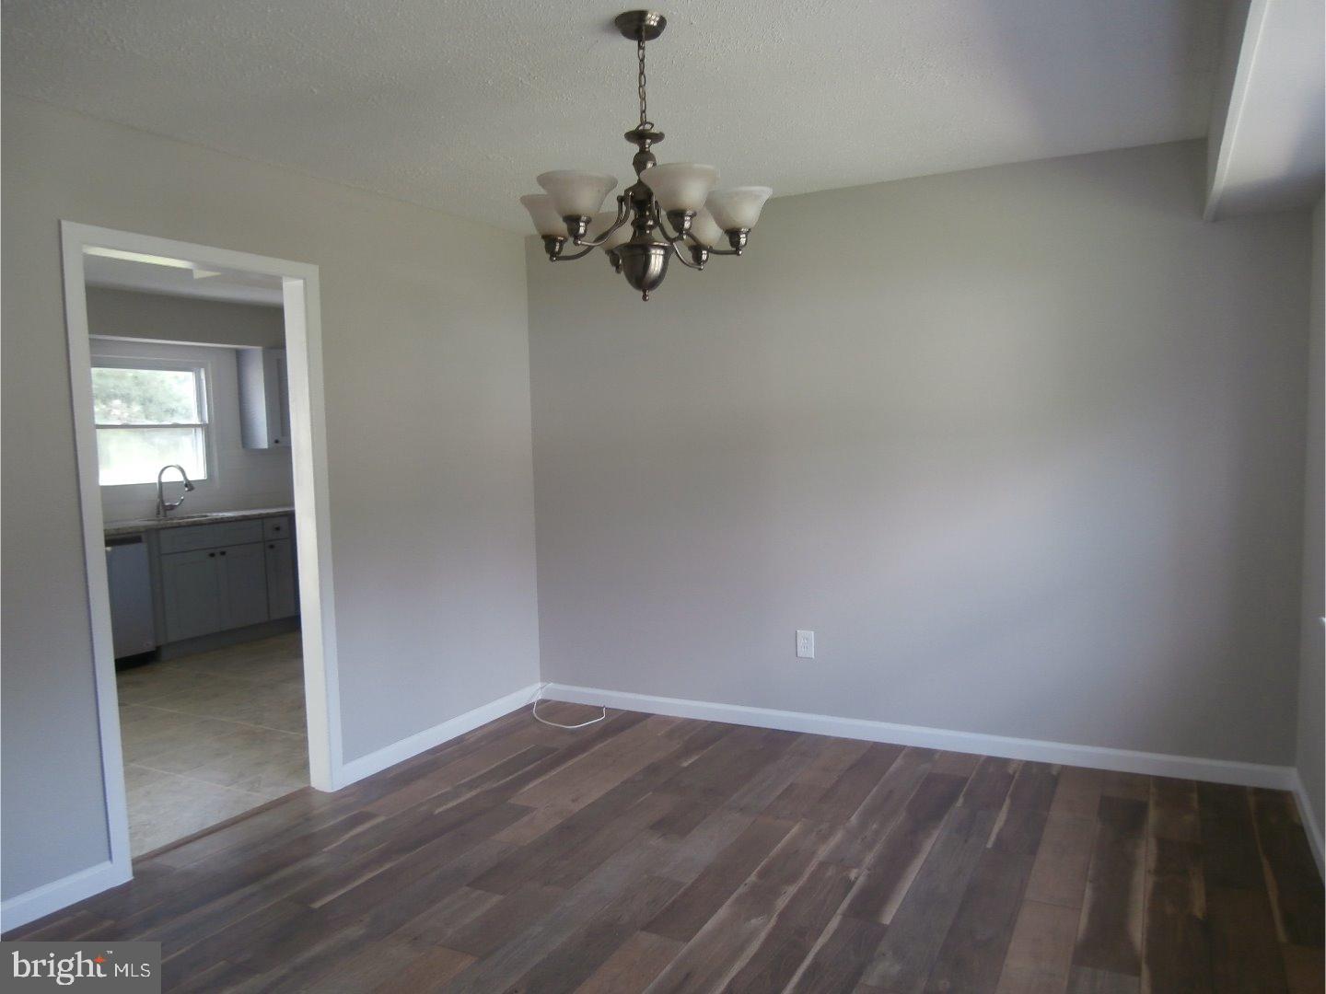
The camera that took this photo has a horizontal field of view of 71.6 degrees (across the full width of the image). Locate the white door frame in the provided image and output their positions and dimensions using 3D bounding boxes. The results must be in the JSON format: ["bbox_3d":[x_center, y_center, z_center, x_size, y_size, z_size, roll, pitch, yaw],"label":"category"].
[{"bbox_3d":[-1.621,0.168,3.307,0.140,2.097,0.949,0,4,28],"label":"white door frame"}]

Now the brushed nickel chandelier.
[{"bbox_3d":[-0.049,-0.851,2.342,0.650,0.700,0.650,-2,4,0],"label":"brushed nickel chandelier"}]

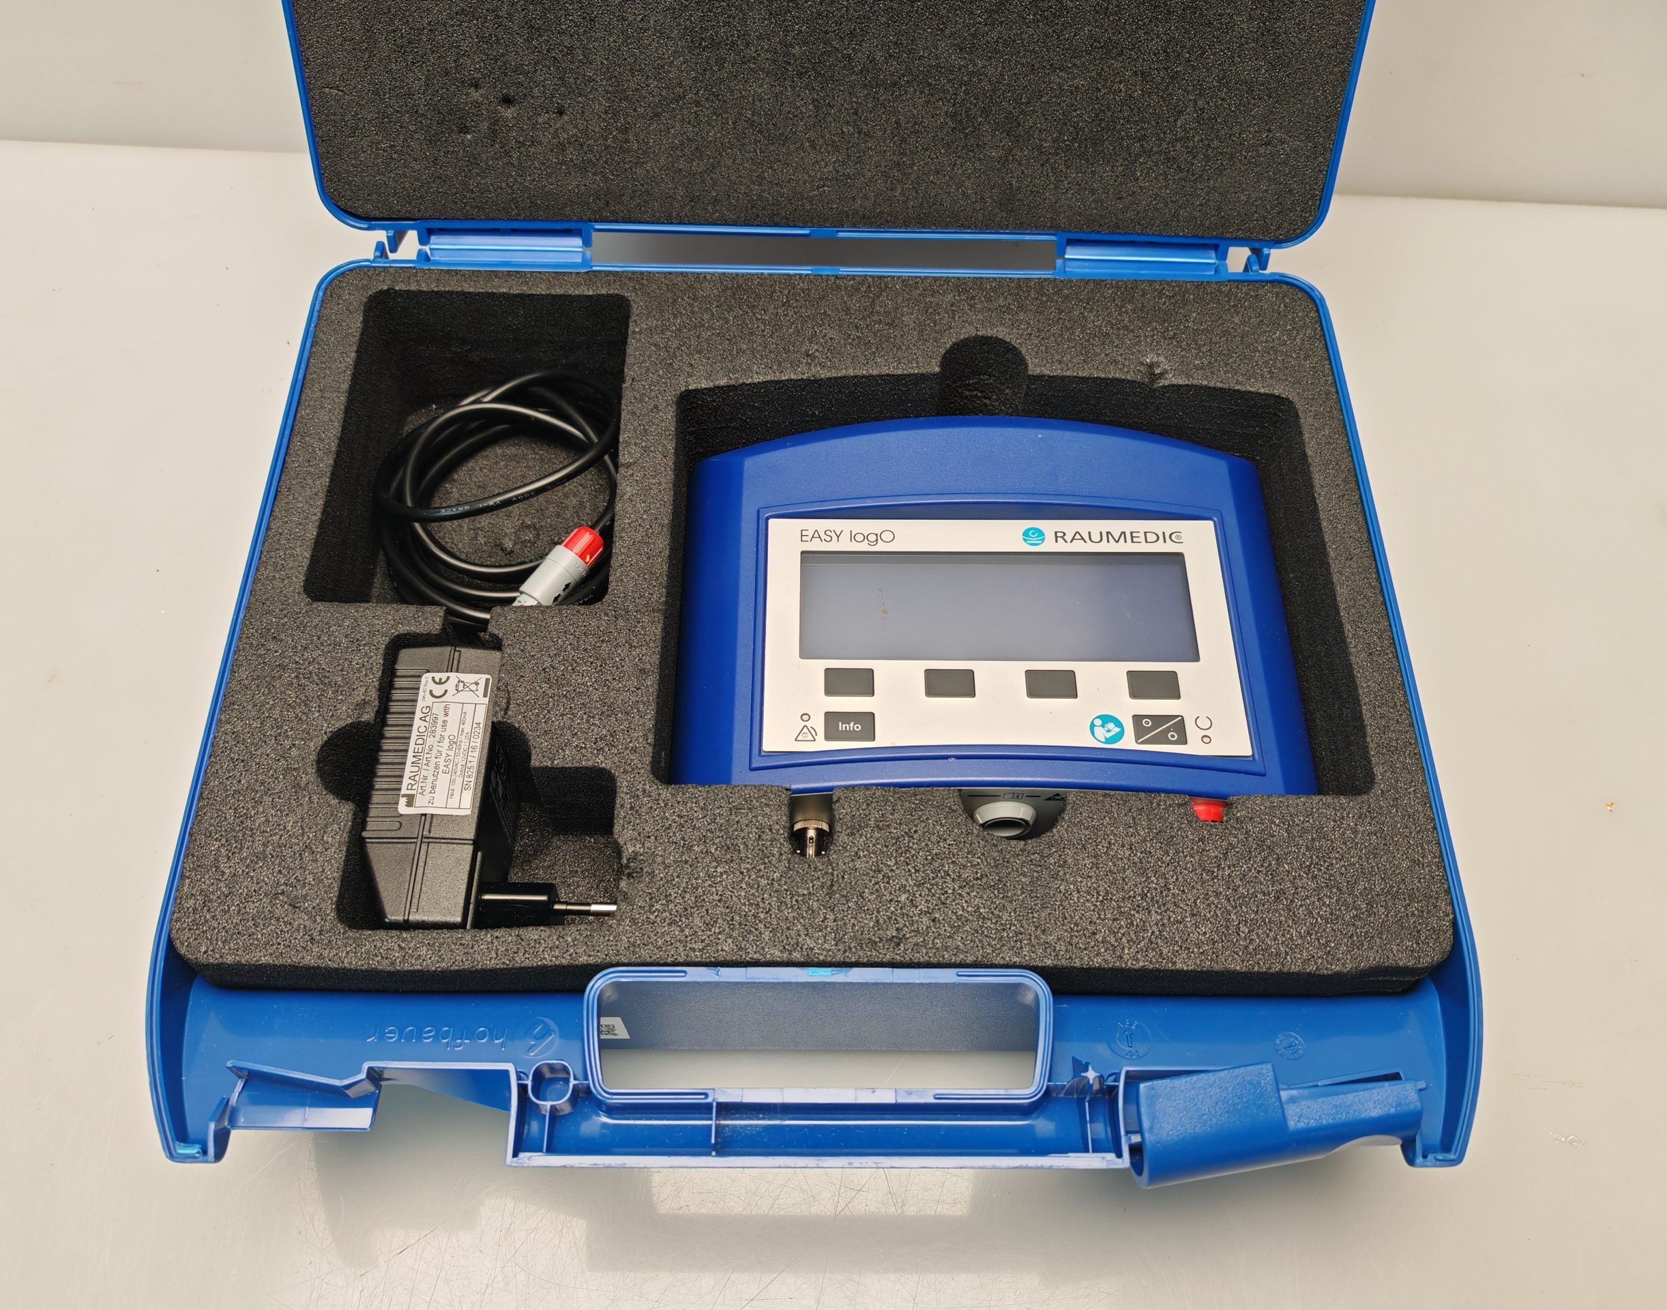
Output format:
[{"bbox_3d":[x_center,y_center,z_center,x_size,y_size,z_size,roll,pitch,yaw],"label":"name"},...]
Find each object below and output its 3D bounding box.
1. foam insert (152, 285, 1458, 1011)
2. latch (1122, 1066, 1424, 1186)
[{"bbox_3d":[-0.004,-0.007,0.482,0.374,0.076,0.265,0,61,-1],"label":"foam insert"},{"bbox_3d":[0.120,0.129,0.373,0.075,0.021,0.023,-7,62,-5],"label":"latch"}]

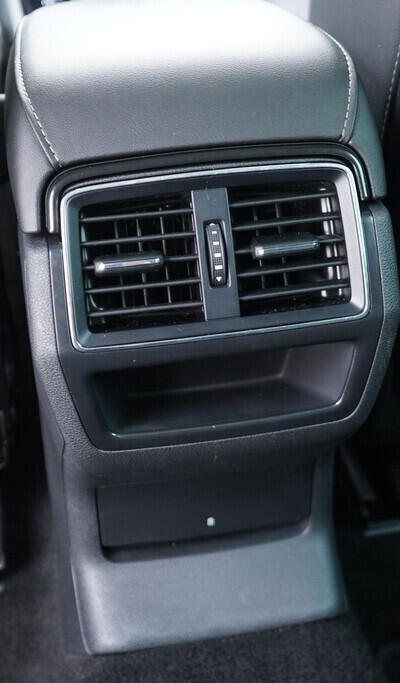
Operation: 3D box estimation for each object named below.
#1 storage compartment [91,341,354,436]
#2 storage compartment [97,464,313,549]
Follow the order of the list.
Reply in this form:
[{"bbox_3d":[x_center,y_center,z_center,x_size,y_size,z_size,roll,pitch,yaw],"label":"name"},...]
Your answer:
[{"bbox_3d":[0.012,0.019,0.597,0.151,0.043,0.046,-6,16,-9],"label":"storage compartment"},{"bbox_3d":[0.002,0.096,0.707,0.147,0.058,0.042,-6,34,-9],"label":"storage compartment"}]

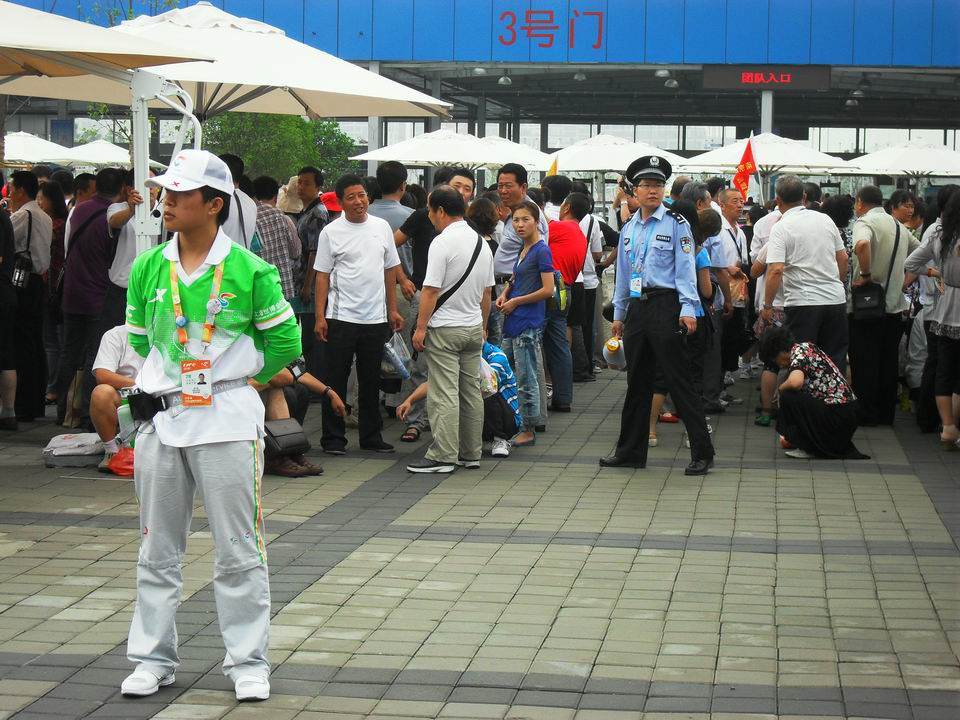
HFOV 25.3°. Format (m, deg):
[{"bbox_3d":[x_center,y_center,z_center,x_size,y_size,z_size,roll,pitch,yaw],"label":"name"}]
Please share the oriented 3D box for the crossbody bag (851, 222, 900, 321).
[{"bbox_3d":[2.806,-0.628,15.150,0.360,0.700,0.270,3,5,20],"label":"crossbody bag"}]

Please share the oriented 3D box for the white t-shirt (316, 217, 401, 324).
[{"bbox_3d":[-0.757,-0.559,13.200,0.500,0.670,0.290,0,5,-10],"label":"white t-shirt"}]

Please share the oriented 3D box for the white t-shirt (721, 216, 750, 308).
[{"bbox_3d":[1.998,-0.770,16.700,0.280,0.700,0.430,5,6,44],"label":"white t-shirt"}]

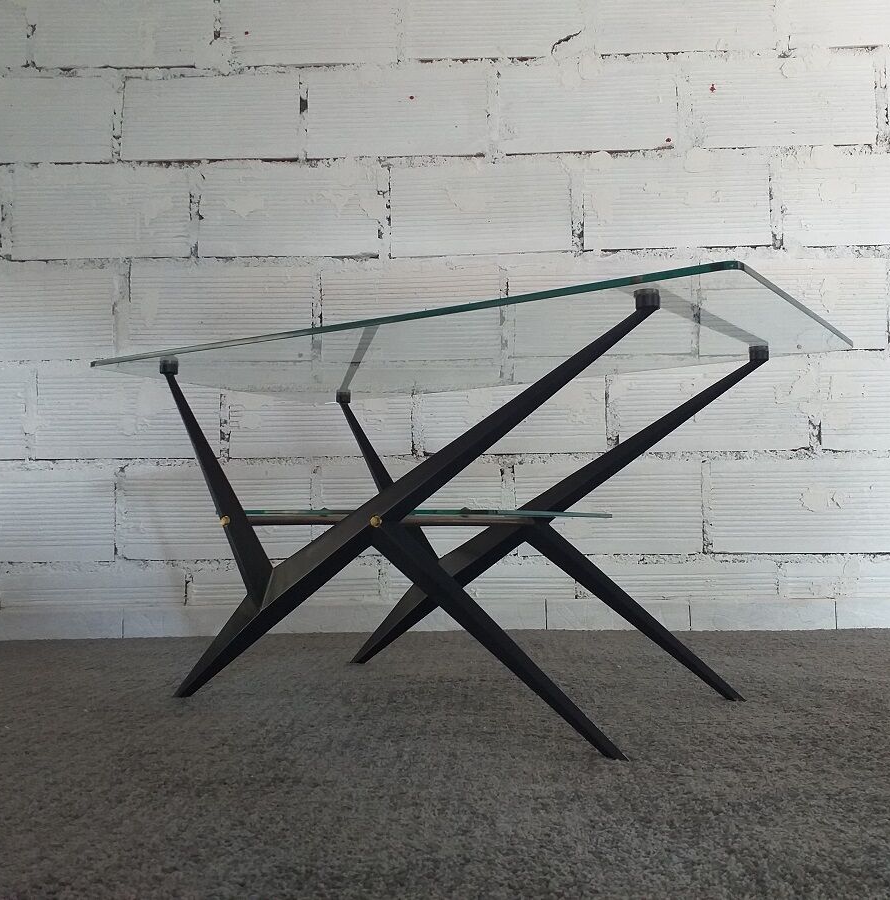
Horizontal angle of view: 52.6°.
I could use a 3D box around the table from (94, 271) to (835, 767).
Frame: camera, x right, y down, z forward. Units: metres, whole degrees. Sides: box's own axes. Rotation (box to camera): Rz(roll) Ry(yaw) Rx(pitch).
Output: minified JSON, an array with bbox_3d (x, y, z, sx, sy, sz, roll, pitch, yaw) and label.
[{"bbox_3d":[0.017,0.106,1.299,0.980,0.492,0.523,-3,-5,34],"label":"table"}]

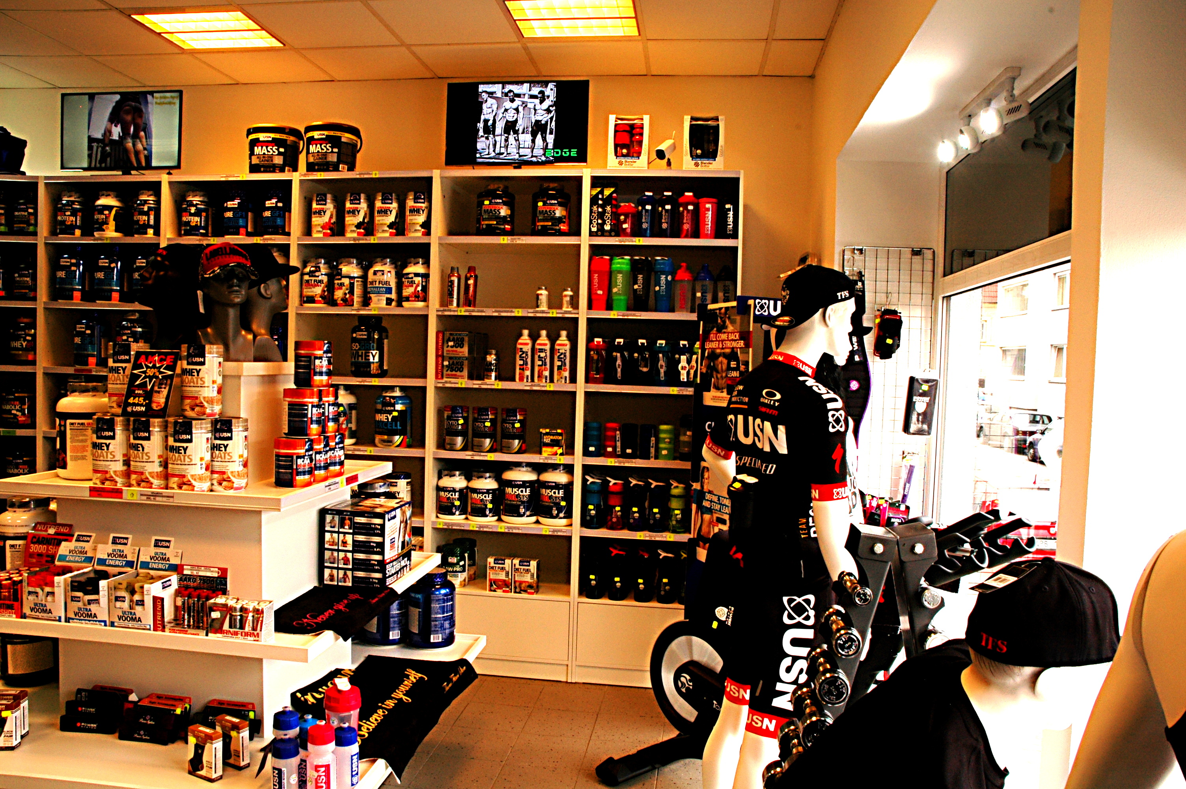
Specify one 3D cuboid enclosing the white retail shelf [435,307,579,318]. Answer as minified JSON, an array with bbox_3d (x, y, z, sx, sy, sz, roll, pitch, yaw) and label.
[{"bbox_3d":[-0.411,-0.414,4.576,0.727,0.037,0.280,2,2,8],"label":"white retail shelf"}]

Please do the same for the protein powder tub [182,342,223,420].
[{"bbox_3d":[-1.209,-0.042,2.750,0.120,0.220,0.120,2,2,0],"label":"protein powder tub"}]

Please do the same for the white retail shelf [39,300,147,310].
[{"bbox_3d":[-2.611,-0.476,4.873,0.721,0.031,0.310,2,2,8],"label":"white retail shelf"}]

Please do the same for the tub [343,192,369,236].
[{"bbox_3d":[-1.230,-0.934,4.619,0.125,0.222,0.125,2,2,0],"label":"tub"}]

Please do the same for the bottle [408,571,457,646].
[{"bbox_3d":[-0.636,0.843,3.500,0.180,0.285,0.180,2,2,8],"label":"bottle"}]

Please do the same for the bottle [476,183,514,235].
[{"bbox_3d":[-0.519,-0.976,4.755,0.197,0.272,0.197,1,3,-6],"label":"bottle"}]

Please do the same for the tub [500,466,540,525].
[{"bbox_3d":[-0.372,0.502,4.520,0.190,0.283,0.190,2,2,0],"label":"tub"}]

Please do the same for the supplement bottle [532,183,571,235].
[{"bbox_3d":[-0.219,-0.967,4.717,0.197,0.272,0.197,2,3,-3],"label":"supplement bottle"}]

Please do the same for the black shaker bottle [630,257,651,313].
[{"bbox_3d":[0.253,-0.566,4.601,0.097,0.284,0.100,2,3,10],"label":"black shaker bottle"}]

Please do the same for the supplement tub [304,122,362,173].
[{"bbox_3d":[-1.425,-1.323,4.869,0.300,0.257,0.285,2,3,0],"label":"supplement tub"}]

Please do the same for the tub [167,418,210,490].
[{"bbox_3d":[-1.262,0.186,2.784,0.125,0.223,0.125,2,3,-4],"label":"tub"}]

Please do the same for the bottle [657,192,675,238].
[{"bbox_3d":[0.362,-0.886,4.394,0.092,0.224,0.092,2,2,8],"label":"bottle"}]

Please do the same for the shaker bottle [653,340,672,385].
[{"bbox_3d":[0.348,-0.159,4.421,0.093,0.225,0.093,2,2,8],"label":"shaker bottle"}]

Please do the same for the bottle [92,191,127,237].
[{"bbox_3d":[-2.634,-0.981,4.844,0.149,0.255,0.149,2,2,12],"label":"bottle"}]

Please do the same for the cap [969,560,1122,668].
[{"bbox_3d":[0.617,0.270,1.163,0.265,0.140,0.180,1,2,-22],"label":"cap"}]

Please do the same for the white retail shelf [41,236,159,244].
[{"bbox_3d":[-2.617,-0.832,4.940,0.681,0.036,0.346,2,2,8],"label":"white retail shelf"}]

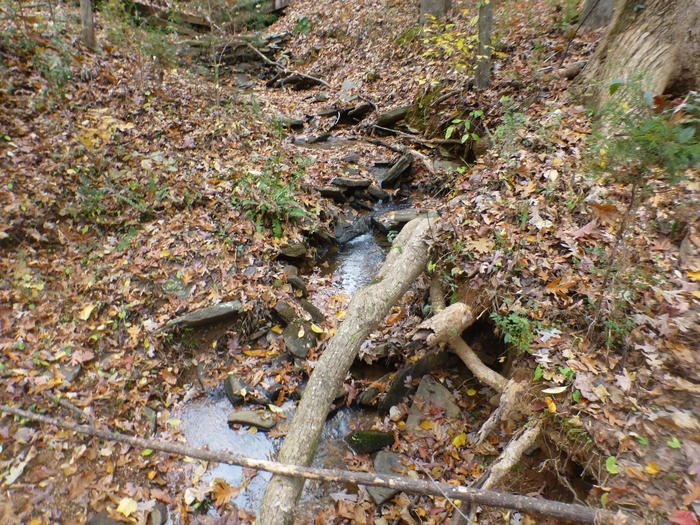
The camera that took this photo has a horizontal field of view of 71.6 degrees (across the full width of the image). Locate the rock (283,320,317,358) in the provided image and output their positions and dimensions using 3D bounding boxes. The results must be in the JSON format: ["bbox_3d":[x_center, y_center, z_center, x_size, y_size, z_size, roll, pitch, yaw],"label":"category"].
[{"bbox_3d":[-0.286,0.436,2.750,0.190,0.140,0.170,0,19,0],"label":"rock"}]

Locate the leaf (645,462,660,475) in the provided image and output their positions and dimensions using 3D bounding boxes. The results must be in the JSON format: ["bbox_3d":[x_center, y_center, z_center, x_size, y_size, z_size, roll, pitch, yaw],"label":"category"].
[{"bbox_3d":[0.948,0.645,1.520,0.043,0.015,0.040,0,33,0],"label":"leaf"}]

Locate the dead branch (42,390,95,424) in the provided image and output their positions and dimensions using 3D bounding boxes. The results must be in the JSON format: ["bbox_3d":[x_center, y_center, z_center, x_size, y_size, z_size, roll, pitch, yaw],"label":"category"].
[{"bbox_3d":[-1.299,0.669,2.240,0.320,0.035,0.035,25,26,15],"label":"dead branch"}]

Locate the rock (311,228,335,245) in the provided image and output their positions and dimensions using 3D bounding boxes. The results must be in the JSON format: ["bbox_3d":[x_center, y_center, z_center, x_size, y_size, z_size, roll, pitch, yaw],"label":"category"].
[{"bbox_3d":[-0.169,-0.166,3.100,0.170,0.070,0.140,0,19,0],"label":"rock"}]

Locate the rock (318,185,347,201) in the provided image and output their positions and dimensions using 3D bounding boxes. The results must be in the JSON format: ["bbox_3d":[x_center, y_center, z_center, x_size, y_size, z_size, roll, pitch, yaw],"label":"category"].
[{"bbox_3d":[-0.175,-0.700,4.850,0.270,0.110,0.200,0,21,0],"label":"rock"}]

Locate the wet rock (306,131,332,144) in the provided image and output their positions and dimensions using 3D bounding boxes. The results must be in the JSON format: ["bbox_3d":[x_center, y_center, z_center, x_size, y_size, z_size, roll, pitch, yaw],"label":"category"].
[{"bbox_3d":[-0.352,-1.442,5.600,0.290,0.130,0.200,0,19,0],"label":"wet rock"}]

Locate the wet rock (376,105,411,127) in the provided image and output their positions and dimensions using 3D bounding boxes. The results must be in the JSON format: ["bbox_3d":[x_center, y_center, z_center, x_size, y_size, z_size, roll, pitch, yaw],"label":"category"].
[{"bbox_3d":[0.538,-1.805,6.000,0.400,0.220,0.250,0,19,0],"label":"wet rock"}]

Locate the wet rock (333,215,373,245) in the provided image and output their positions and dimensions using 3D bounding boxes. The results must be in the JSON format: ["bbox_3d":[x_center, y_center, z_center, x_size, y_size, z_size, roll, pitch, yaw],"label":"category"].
[{"bbox_3d":[0.028,-0.265,3.900,0.300,0.170,0.250,0,19,0],"label":"wet rock"}]

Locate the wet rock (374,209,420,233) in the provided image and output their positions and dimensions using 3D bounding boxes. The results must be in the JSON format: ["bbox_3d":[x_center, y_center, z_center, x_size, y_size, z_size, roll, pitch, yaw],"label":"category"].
[{"bbox_3d":[0.431,-0.381,4.400,0.410,0.110,0.260,0,21,0],"label":"wet rock"}]

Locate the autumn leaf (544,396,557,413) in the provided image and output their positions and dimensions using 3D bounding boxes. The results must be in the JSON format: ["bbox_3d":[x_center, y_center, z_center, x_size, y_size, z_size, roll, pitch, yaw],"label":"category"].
[{"bbox_3d":[0.826,0.585,2.000,0.050,0.040,0.060,0,19,0],"label":"autumn leaf"}]

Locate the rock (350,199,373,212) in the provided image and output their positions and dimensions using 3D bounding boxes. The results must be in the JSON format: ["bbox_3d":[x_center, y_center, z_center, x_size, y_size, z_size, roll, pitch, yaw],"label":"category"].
[{"bbox_3d":[0.110,-0.546,4.650,0.200,0.080,0.150,0,21,0],"label":"rock"}]

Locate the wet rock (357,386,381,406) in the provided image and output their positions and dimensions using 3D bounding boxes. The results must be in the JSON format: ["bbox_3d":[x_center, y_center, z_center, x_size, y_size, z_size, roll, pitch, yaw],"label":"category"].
[{"bbox_3d":[0.105,0.759,2.750,0.135,0.075,0.110,0,21,0],"label":"wet rock"}]

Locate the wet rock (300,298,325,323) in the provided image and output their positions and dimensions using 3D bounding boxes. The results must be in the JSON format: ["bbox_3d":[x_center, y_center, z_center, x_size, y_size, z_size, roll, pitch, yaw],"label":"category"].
[{"bbox_3d":[-0.194,0.246,2.500,0.075,0.060,0.183,-14,32,-34],"label":"wet rock"}]

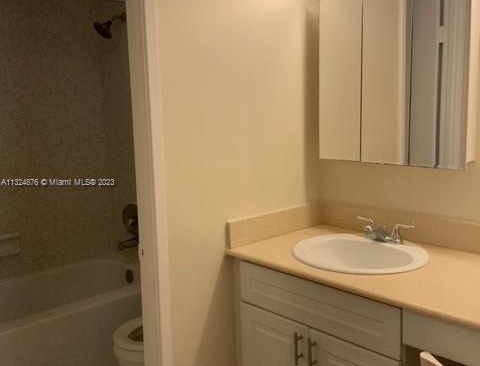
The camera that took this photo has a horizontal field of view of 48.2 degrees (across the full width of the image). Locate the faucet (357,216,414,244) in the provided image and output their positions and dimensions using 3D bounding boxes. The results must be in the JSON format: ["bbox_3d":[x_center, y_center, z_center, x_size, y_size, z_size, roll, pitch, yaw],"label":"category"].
[{"bbox_3d":[0.516,0.189,2.011,0.145,0.078,0.243,-10,12,-41],"label":"faucet"}]

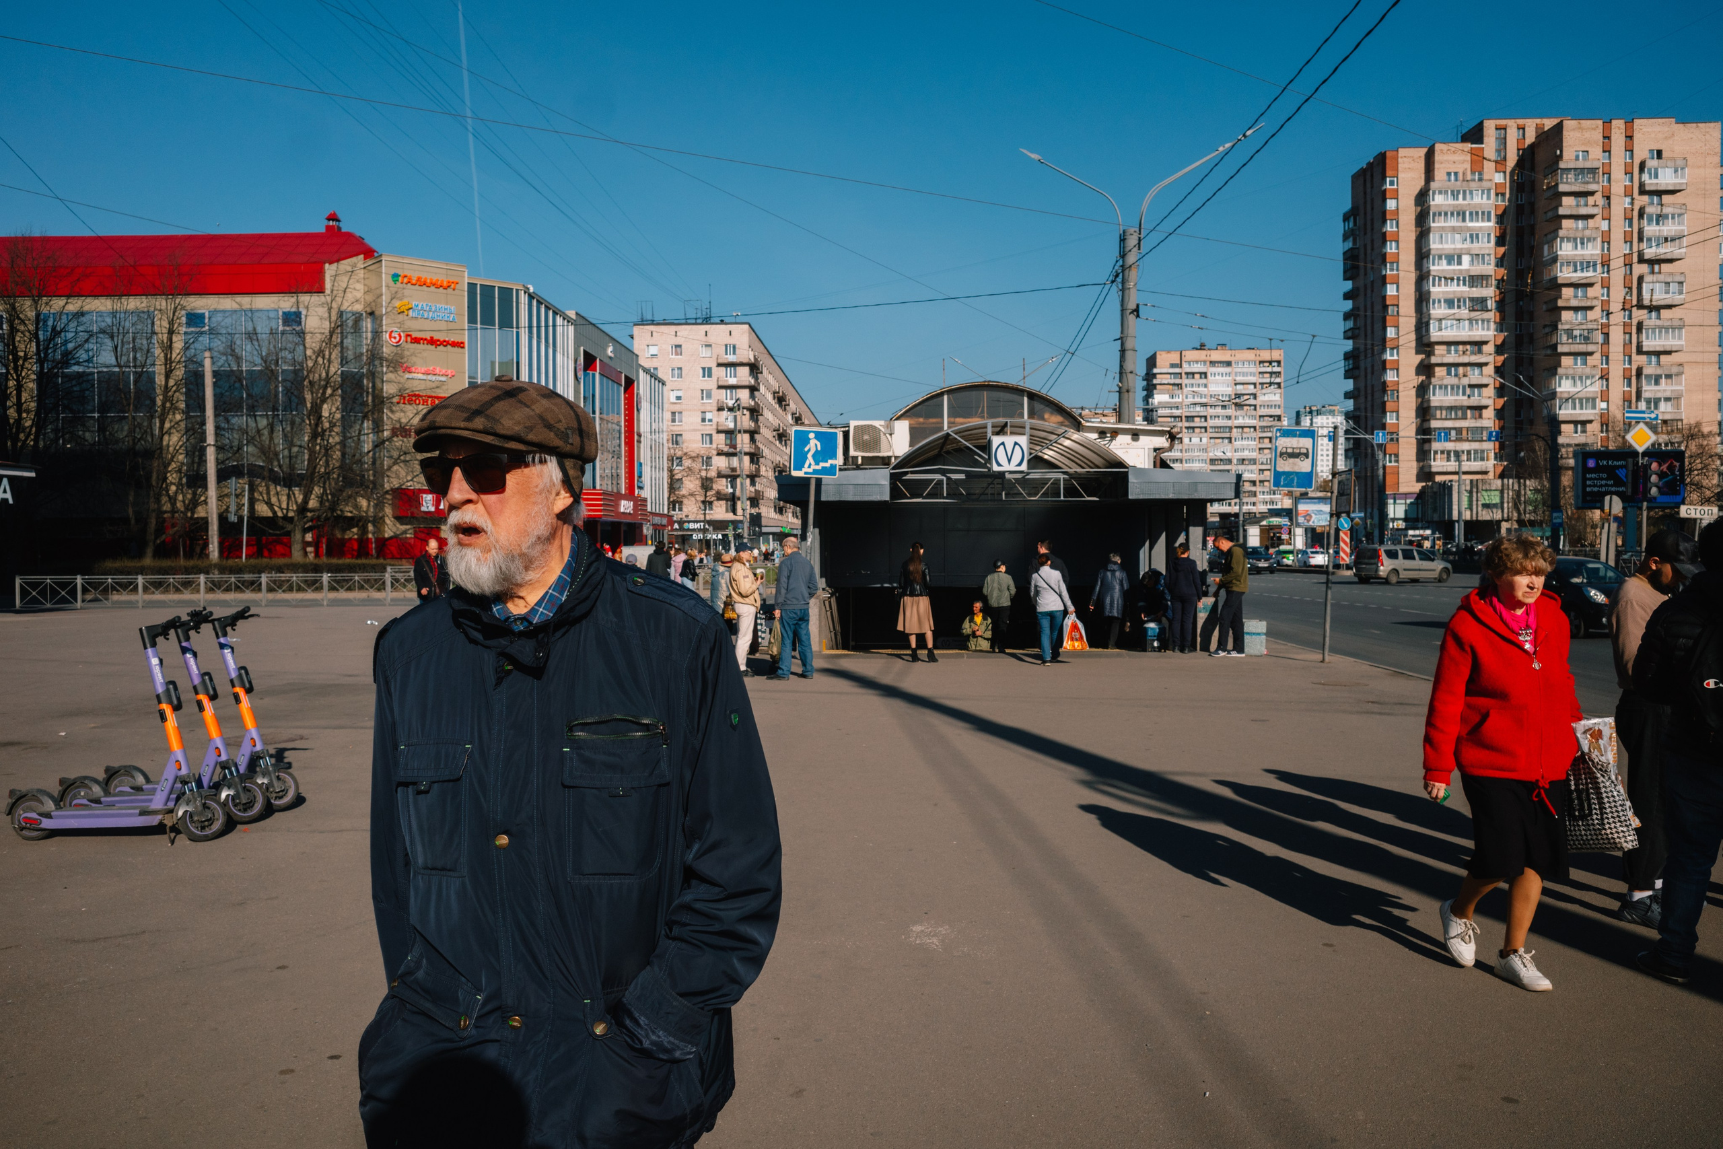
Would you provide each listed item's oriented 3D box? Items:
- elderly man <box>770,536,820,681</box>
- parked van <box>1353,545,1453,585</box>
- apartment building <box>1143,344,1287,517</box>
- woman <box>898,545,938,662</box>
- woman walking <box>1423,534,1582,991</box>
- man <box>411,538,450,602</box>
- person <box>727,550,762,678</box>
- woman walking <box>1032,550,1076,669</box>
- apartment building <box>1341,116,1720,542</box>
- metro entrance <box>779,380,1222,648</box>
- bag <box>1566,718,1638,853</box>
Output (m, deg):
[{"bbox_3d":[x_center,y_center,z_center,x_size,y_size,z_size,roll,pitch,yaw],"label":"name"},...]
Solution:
[{"bbox_3d":[-0.799,0.398,16.113,0.580,1.700,0.450,-1,1,-25],"label":"elderly man"},{"bbox_3d":[23.579,-0.489,58.427,4.450,1.660,1.750,-1,1,-26],"label":"parked van"},{"bbox_3d":[93.069,-32.920,357.369,34.000,52.500,17.000,0,1,1],"label":"apartment building"},{"bbox_3d":[0.777,0.356,18.613,0.500,1.660,0.420,0,1,12],"label":"woman"},{"bbox_3d":[2.401,0.670,5.016,0.550,1.620,0.520,0,1,-6],"label":"woman walking"},{"bbox_3d":[-6.590,0.316,20.611,0.560,1.710,0.400,-1,2,-33],"label":"man"},{"bbox_3d":[-1.415,0.426,16.513,0.450,1.630,0.500,0,1,-5],"label":"person"},{"bbox_3d":[2.546,0.439,17.914,0.550,1.510,0.480,0,1,0],"label":"woman walking"},{"bbox_3d":[86.483,-29.398,176.402,39.000,53.500,27.000,0,1,0],"label":"apartment building"},{"bbox_3d":[2.245,-1.181,24.780,6.700,4.450,11.000,0,1,1],"label":"metro entrance"},{"bbox_3d":[2.815,0.801,5.100,0.310,0.500,0.160,0,1,15],"label":"bag"}]

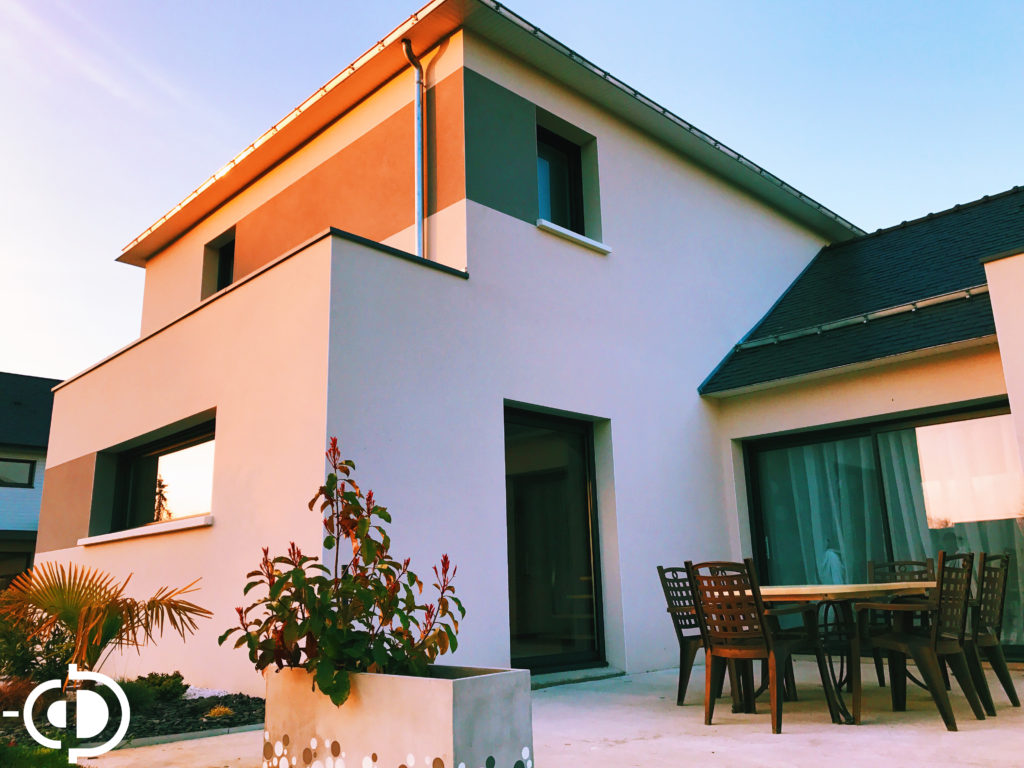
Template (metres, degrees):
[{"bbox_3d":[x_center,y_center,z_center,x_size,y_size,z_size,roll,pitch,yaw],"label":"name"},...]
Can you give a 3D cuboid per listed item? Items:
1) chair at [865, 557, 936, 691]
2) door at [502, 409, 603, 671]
[{"bbox_3d":[2.663,1.674,5.760,0.585,0.877,0.595,12,-19,-43],"label":"chair"},{"bbox_3d":[0.280,1.330,7.103,1.350,2.204,0.090,12,-19,-43],"label":"door"}]

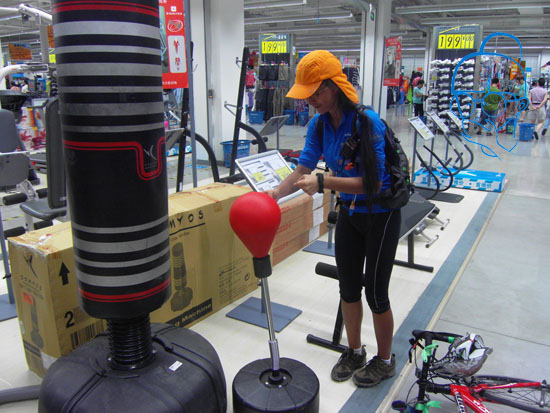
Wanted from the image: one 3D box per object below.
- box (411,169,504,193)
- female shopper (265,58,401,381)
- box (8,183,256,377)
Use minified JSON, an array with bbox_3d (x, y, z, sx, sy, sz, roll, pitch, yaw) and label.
[{"bbox_3d":[2.798,-0.415,6.775,1.199,0.164,0.648,8,17,28],"label":"box"},{"bbox_3d":[0.350,0.116,2.149,0.580,1.630,0.540,-8,17,-26],"label":"female shopper"},{"bbox_3d":[-0.734,0.391,2.806,0.386,0.763,1.514,11,19,35],"label":"box"}]

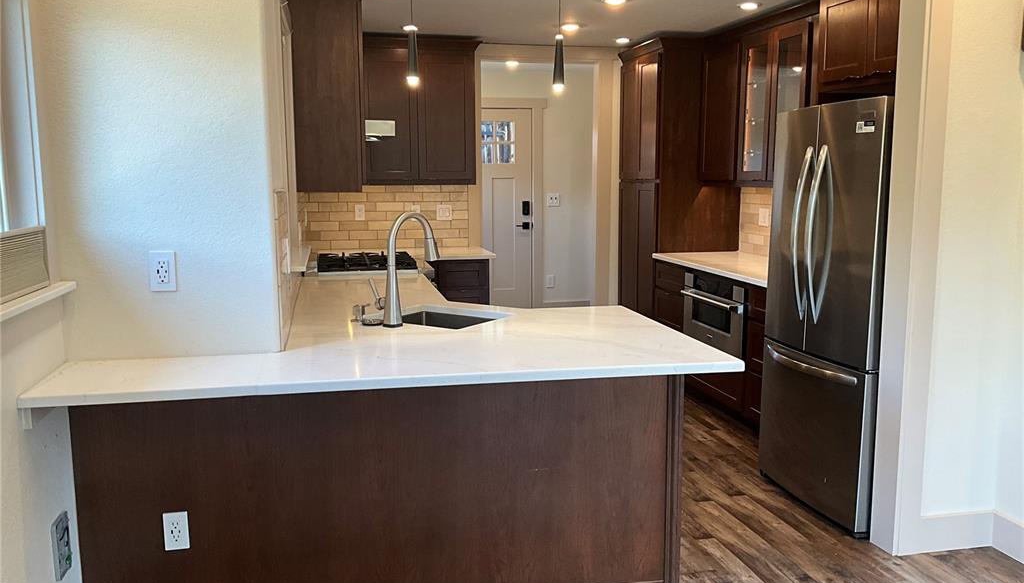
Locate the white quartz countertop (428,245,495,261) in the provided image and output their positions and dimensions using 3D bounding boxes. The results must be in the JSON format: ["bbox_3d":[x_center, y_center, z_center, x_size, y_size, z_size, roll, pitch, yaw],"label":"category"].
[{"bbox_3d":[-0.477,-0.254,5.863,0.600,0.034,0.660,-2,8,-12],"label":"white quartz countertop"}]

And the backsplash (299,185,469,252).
[{"bbox_3d":[-0.884,-0.533,6.081,1.164,0.458,0.020,-2,8,-12],"label":"backsplash"}]

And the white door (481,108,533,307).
[{"bbox_3d":[-0.250,-0.673,8.017,0.914,2.030,0.045,-2,8,-12],"label":"white door"}]

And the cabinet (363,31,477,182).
[{"bbox_3d":[-0.638,-1.209,5.853,0.790,0.955,0.375,-2,8,-12],"label":"cabinet"}]

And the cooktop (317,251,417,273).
[{"bbox_3d":[-0.867,-0.170,5.124,0.582,0.065,0.763,-2,8,-12],"label":"cooktop"}]

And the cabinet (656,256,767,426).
[{"bbox_3d":[1.455,0.322,5.141,0.617,0.889,1.706,-2,8,-12],"label":"cabinet"}]

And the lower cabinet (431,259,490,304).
[{"bbox_3d":[-0.425,0.195,6.072,0.431,0.889,0.592,-2,8,-12],"label":"lower cabinet"}]

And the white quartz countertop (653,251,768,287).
[{"bbox_3d":[1.445,-0.133,5.071,0.637,0.030,1.716,-2,8,-12],"label":"white quartz countertop"}]

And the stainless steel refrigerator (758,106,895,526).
[{"bbox_3d":[1.635,0.074,3.794,0.743,1.749,0.763,-2,8,-12],"label":"stainless steel refrigerator"}]

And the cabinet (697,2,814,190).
[{"bbox_3d":[1.539,-1.083,4.910,0.390,0.930,1.340,-2,8,-12],"label":"cabinet"}]

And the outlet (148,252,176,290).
[{"bbox_3d":[-1.012,-0.057,2.486,0.071,0.116,0.010,-2,8,-12],"label":"outlet"}]

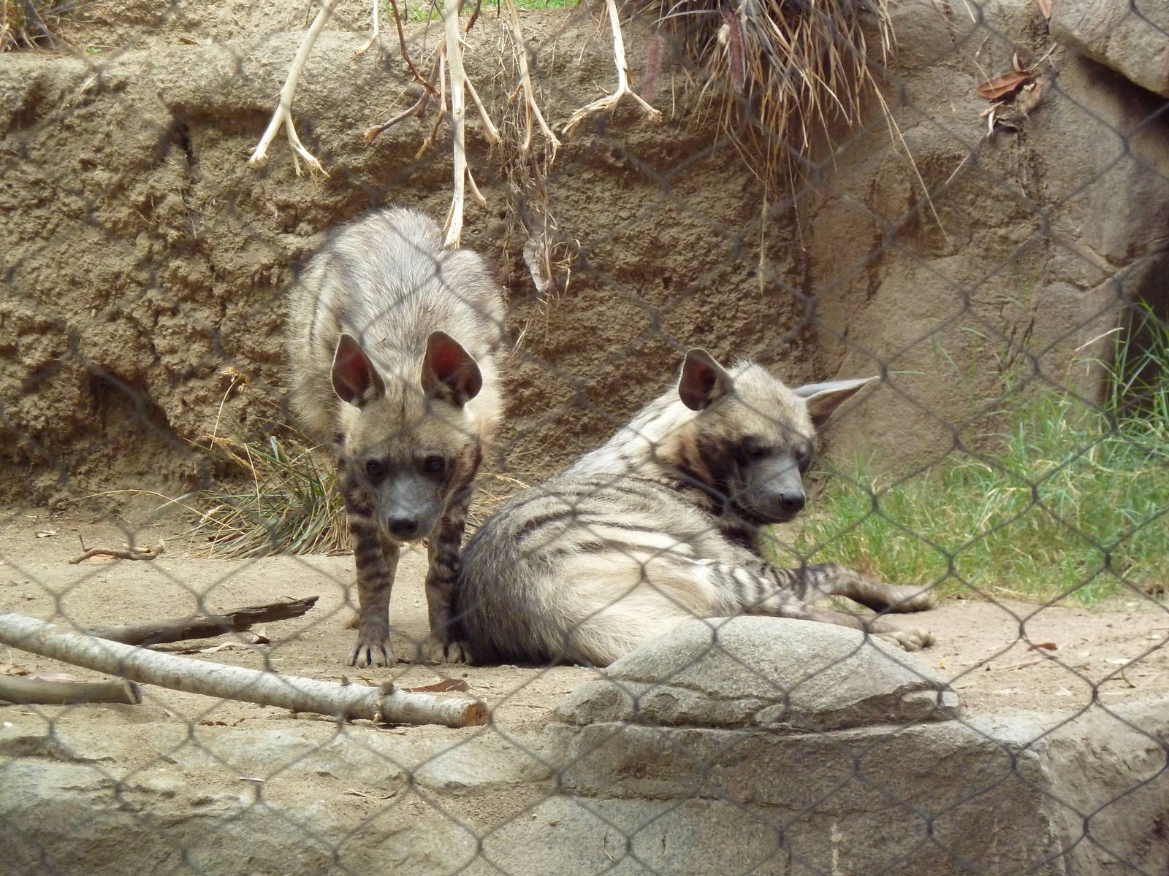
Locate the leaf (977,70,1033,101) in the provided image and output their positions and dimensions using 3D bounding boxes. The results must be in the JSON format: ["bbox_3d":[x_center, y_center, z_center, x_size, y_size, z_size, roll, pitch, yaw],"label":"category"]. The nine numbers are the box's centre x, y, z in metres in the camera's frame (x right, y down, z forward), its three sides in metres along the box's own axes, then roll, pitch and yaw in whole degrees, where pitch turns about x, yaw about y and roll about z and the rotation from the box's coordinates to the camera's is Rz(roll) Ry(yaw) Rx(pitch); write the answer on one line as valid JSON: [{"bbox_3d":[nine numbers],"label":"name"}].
[{"bbox_3d":[0.812,-0.681,10.300,0.113,0.055,0.045,0,5,0],"label":"leaf"}]

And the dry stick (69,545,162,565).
[{"bbox_3d":[-0.835,0.209,9.500,0.165,0.032,0.060,-1,5,-6],"label":"dry stick"}]

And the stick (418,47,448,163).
[{"bbox_3d":[-0.277,-0.612,9.800,0.055,0.200,0.050,0,5,0],"label":"stick"}]

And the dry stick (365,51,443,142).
[{"bbox_3d":[-0.331,-0.627,9.800,0.141,0.165,0.060,0,5,0],"label":"dry stick"}]

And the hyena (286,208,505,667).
[{"bbox_3d":[-0.305,-0.010,8.396,0.345,0.690,0.950,0,5,-3],"label":"hyena"}]

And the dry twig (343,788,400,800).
[{"bbox_3d":[-0.265,0.444,6.650,0.069,0.011,0.030,0,4,0],"label":"dry twig"}]

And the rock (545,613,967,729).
[{"bbox_3d":[0.248,0.337,7.786,0.575,0.150,0.370,0,5,0],"label":"rock"}]

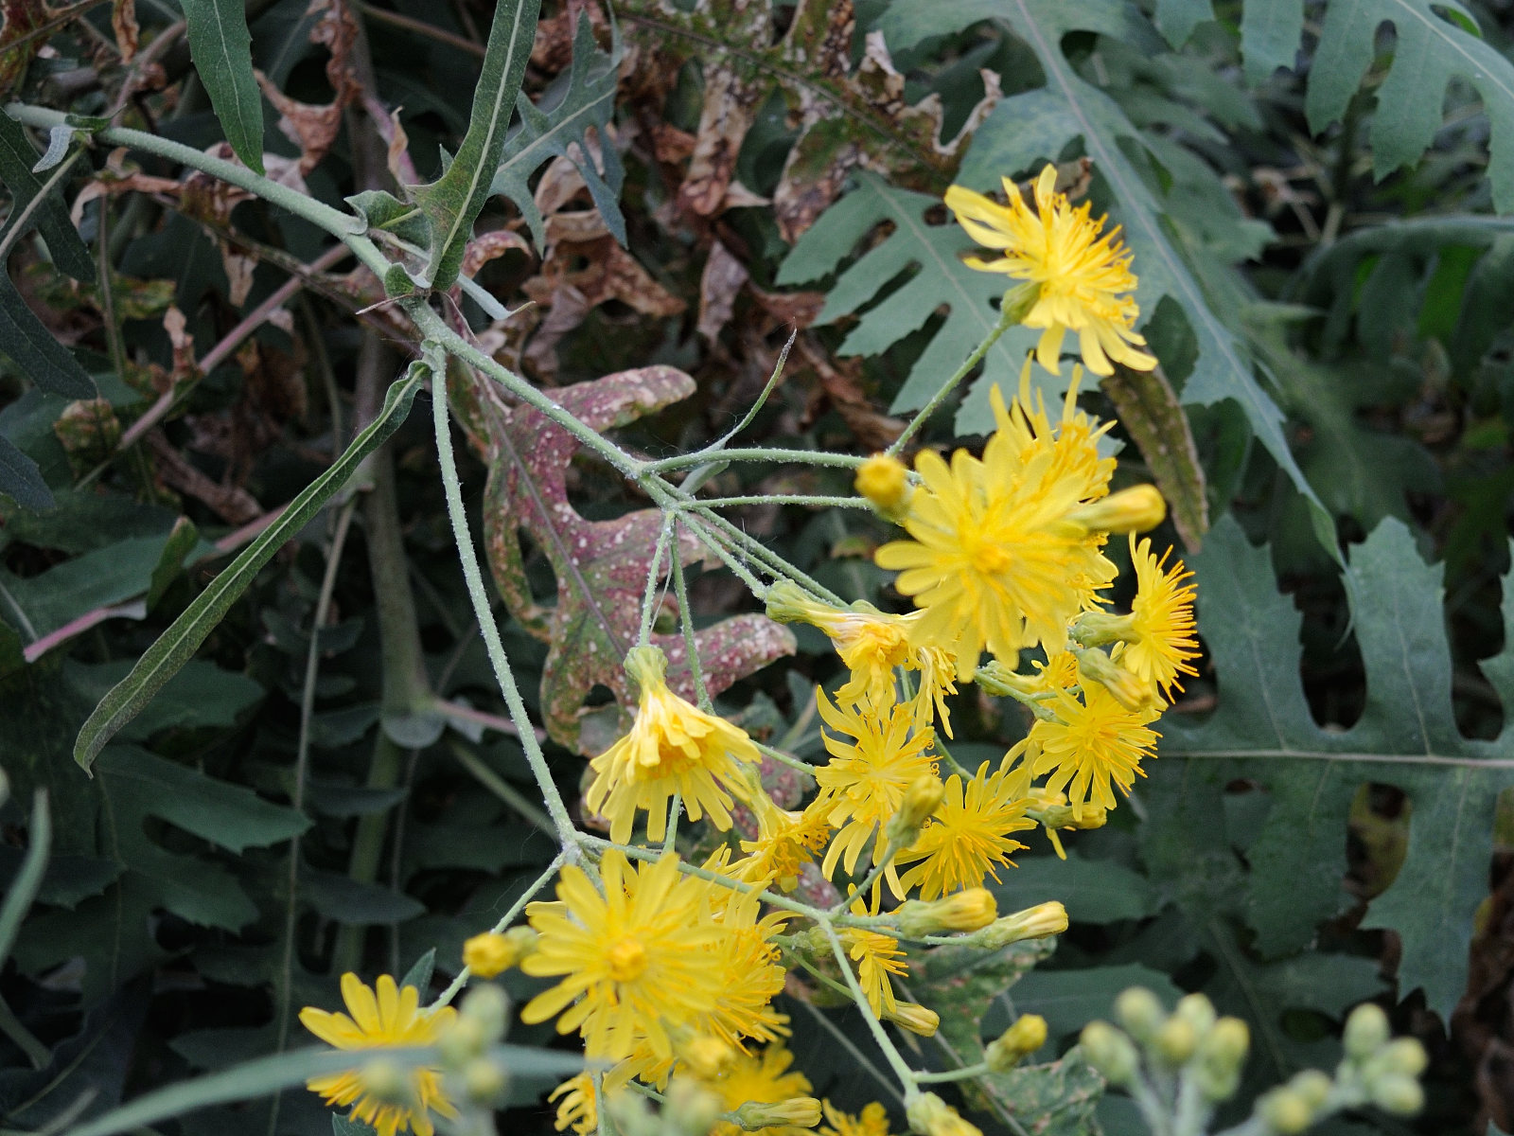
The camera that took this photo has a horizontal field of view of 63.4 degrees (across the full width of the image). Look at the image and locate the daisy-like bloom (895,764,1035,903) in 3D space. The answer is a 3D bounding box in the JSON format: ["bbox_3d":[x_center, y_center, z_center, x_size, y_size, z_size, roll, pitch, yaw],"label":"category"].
[{"bbox_3d":[0.036,0.046,0.215,0.027,0.027,0.017,-45,30,0],"label":"daisy-like bloom"}]

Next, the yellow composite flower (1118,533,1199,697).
[{"bbox_3d":[0.107,0.013,0.325,0.023,0.043,0.042,6,0,18],"label":"yellow composite flower"}]

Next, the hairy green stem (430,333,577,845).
[{"bbox_3d":[-0.065,0.006,0.311,0.011,0.131,0.009,-18,-12,0],"label":"hairy green stem"}]

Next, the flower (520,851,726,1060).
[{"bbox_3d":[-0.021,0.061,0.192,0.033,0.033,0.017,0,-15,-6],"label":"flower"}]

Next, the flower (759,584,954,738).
[{"bbox_3d":[0.018,0.016,0.210,0.034,0.022,0.022,30,0,16],"label":"flower"}]

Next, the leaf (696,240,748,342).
[{"bbox_3d":[-0.012,-0.095,0.420,0.017,0.035,0.009,6,6,-6],"label":"leaf"}]

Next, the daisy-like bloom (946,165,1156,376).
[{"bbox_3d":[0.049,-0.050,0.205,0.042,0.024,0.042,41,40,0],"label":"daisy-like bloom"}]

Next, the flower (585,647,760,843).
[{"bbox_3d":[-0.021,0.044,0.308,0.044,0.049,0.040,-9,6,-6],"label":"flower"}]

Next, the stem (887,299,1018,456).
[{"bbox_3d":[0.049,-0.047,0.307,0.005,0.051,0.005,38,4,0],"label":"stem"}]

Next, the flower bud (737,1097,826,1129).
[{"bbox_3d":[0.005,0.131,0.295,0.021,0.008,0.008,-6,-6,7],"label":"flower bud"}]

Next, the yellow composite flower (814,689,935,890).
[{"bbox_3d":[0.031,0.056,0.312,0.042,0.050,0.023,0,0,-30],"label":"yellow composite flower"}]

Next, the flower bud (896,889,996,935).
[{"bbox_3d":[0.045,0.083,0.295,0.025,0.010,0.010,-8,-6,12],"label":"flower bud"}]

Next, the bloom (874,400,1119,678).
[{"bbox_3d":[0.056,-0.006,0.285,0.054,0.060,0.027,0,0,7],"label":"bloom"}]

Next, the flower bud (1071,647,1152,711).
[{"bbox_3d":[0.061,0.019,0.210,0.016,0.007,0.007,35,0,14],"label":"flower bud"}]

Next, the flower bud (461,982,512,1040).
[{"bbox_3d":[-0.033,0.054,0.150,0.006,0.008,0.006,3,24,0],"label":"flower bud"}]

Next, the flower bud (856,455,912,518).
[{"bbox_3d":[0.019,-0.012,0.187,0.008,0.015,0.008,-29,63,0],"label":"flower bud"}]

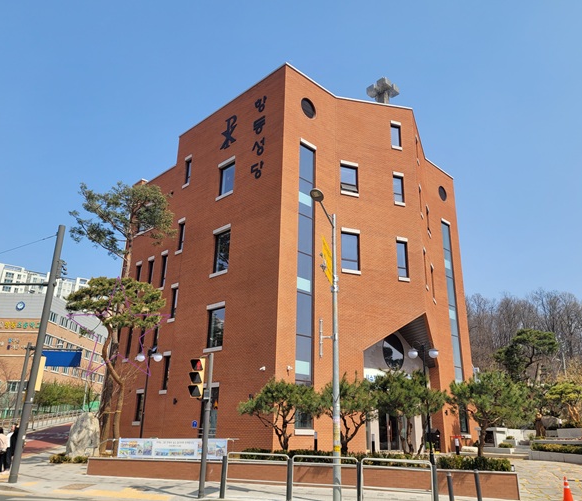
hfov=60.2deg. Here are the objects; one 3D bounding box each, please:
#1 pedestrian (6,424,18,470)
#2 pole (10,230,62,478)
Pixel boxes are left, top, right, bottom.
[{"bbox_3d":[-10.449,7.375,18.783,0.350,1.736,0.480,7,-21,-14],"label":"pedestrian"},{"bbox_3d":[-8.397,3.108,16.827,0.250,8.530,0.250,1,-20,0],"label":"pole"}]

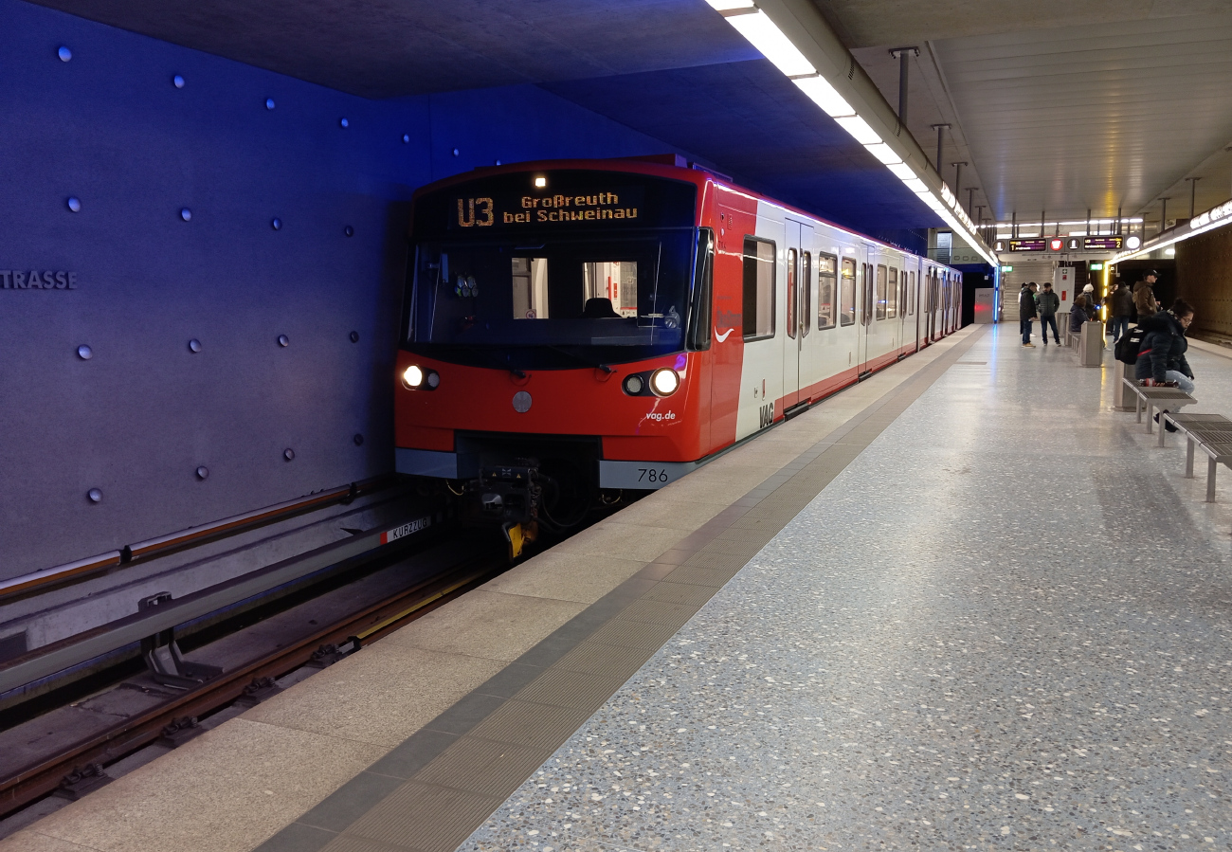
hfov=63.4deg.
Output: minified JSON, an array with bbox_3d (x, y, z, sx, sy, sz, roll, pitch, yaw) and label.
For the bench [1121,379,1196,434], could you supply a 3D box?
[{"bbox_3d":[5.364,-0.154,9.943,0.399,0.427,2.401,2,8,22],"label":"bench"}]

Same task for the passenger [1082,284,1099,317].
[{"bbox_3d":[12.523,-2.923,26.383,0.400,1.650,0.500,1,7,16],"label":"passenger"}]

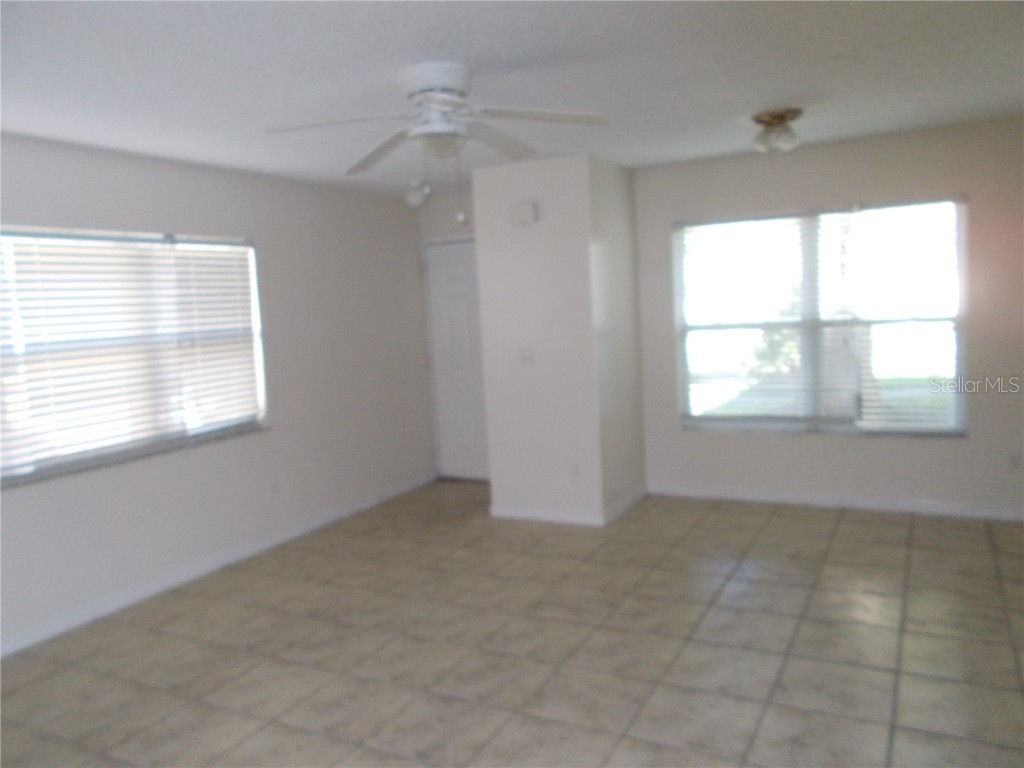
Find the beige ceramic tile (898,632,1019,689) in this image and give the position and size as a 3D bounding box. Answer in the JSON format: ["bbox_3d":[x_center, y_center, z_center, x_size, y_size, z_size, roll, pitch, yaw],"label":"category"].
[{"bbox_3d":[1.742,1.076,3.002,0.400,0.010,0.400,0,6,29],"label":"beige ceramic tile"}]

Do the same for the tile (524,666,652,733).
[{"bbox_3d":[0.299,1.191,2.917,0.400,0.012,0.400,0,6,28],"label":"tile"}]

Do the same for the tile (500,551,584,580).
[{"bbox_3d":[0.153,1.038,4.335,0.402,0.010,0.402,0,7,29],"label":"tile"}]

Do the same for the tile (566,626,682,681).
[{"bbox_3d":[0.481,1.132,3.236,0.402,0.010,0.402,0,7,29],"label":"tile"}]

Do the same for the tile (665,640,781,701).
[{"bbox_3d":[0.839,1.131,3.041,0.402,0.010,0.402,0,7,29],"label":"tile"}]

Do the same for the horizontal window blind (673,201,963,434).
[{"bbox_3d":[2.021,-0.412,5.236,1.806,1.484,0.050,0,6,28],"label":"horizontal window blind"}]

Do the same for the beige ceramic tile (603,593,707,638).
[{"bbox_3d":[0.687,1.101,3.634,0.400,0.012,0.400,0,6,28],"label":"beige ceramic tile"}]

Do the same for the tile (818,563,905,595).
[{"bbox_3d":[1.774,0.989,3.902,0.400,0.010,0.400,0,6,29],"label":"tile"}]

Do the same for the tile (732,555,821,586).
[{"bbox_3d":[1.419,0.989,4.106,0.402,0.010,0.402,0,7,29],"label":"tile"}]

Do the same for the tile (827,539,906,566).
[{"bbox_3d":[1.969,0.941,4.267,0.402,0.010,0.402,0,7,29],"label":"tile"}]

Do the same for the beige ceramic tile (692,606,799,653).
[{"bbox_3d":[1.047,1.099,3.439,0.400,0.012,0.400,0,6,28],"label":"beige ceramic tile"}]

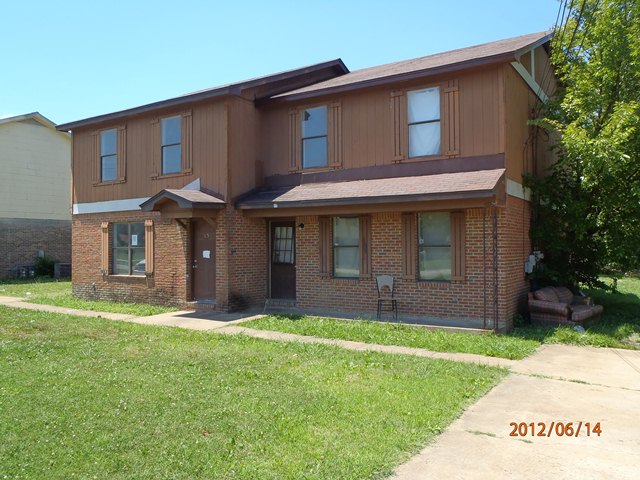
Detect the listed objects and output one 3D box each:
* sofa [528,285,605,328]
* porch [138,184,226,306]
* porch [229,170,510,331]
[{"bbox_3d":[5.569,1.442,11.743,1.720,0.790,0.900,0,0,-42],"label":"sofa"},{"bbox_3d":[-3.240,0.208,12.463,1.800,2.910,1.130,-1,0,34],"label":"porch"},{"bbox_3d":[0.881,0.188,11.482,6.150,3.150,1.100,-1,0,34],"label":"porch"}]

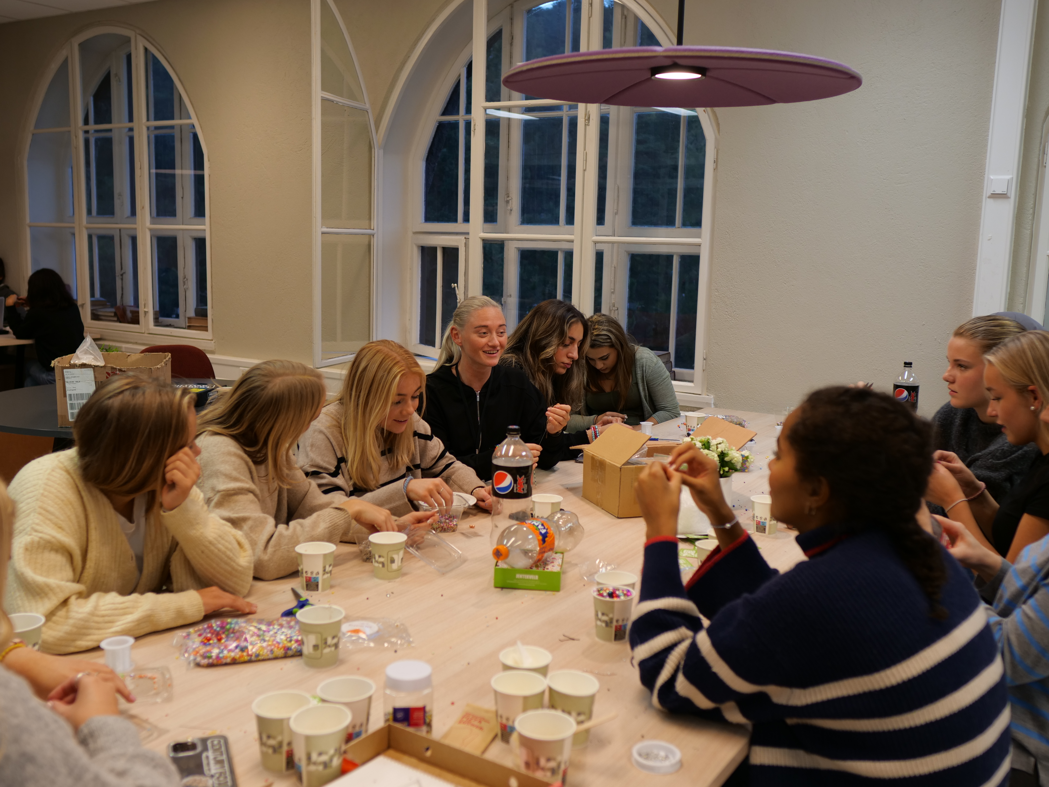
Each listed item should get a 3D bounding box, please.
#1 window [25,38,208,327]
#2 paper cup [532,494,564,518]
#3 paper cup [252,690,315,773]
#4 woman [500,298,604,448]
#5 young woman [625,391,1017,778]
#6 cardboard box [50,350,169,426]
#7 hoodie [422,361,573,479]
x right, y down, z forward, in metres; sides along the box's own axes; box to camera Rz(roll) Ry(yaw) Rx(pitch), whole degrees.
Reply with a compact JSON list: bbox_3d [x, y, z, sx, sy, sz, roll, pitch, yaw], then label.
[{"bbox_3d":[-2.761,-1.430,6.564,1.916,1.938,0.150,7,10,31],"label":"window"},{"bbox_3d":[0.055,0.290,2.318,0.077,0.082,0.077,2,9,1],"label":"paper cup"},{"bbox_3d":[-0.314,0.444,1.267,0.077,0.082,0.077,-1,9,-14],"label":"paper cup"},{"bbox_3d":[0.172,0.297,3.451,0.680,1.260,0.500,8,11,37],"label":"woman"},{"bbox_3d":[0.501,0.588,1.741,0.660,1.208,0.520,8,10,36],"label":"young woman"},{"bbox_3d":[-1.573,-0.017,3.760,0.358,0.237,0.320,0,9,-11],"label":"cardboard box"},{"bbox_3d":[-0.100,0.201,3.097,0.500,0.580,0.420,-7,12,-43],"label":"hoodie"}]

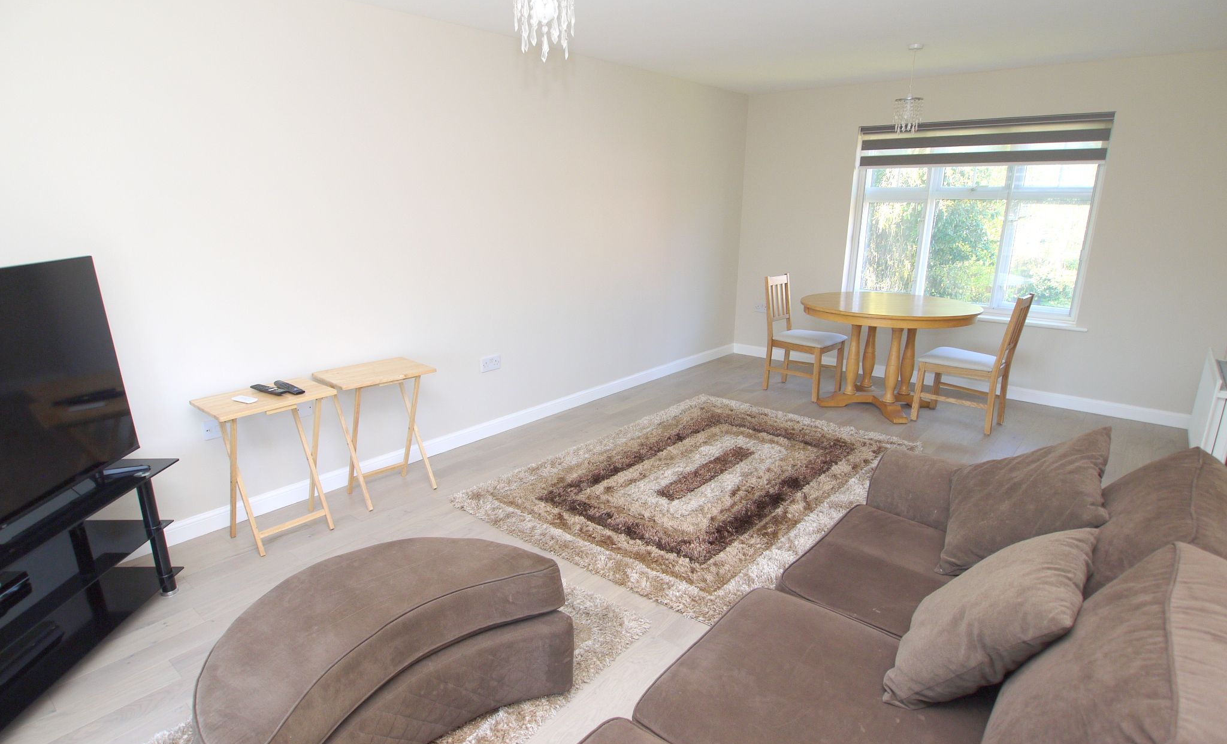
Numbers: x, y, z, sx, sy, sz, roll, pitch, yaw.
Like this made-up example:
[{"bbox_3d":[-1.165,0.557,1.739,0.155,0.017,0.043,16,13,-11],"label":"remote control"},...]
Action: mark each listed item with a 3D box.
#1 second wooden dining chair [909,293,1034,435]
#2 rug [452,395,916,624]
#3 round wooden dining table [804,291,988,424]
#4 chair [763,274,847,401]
[{"bbox_3d":[2.413,-0.089,4.303,0.555,0.910,0.425,13,20,39],"label":"second wooden dining chair"},{"bbox_3d":[0.539,0.547,3.633,1.565,0.040,2.310,13,20,39],"label":"rug"},{"bbox_3d":[1.964,-0.115,4.651,1.190,0.774,1.190,0,15,0],"label":"round wooden dining table"},{"bbox_3d":[1.497,-0.287,5.016,0.545,0.910,0.425,13,20,39],"label":"chair"}]

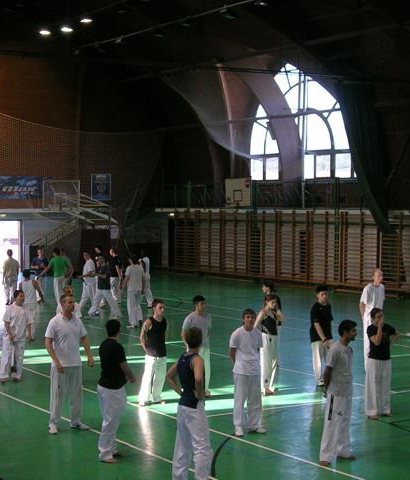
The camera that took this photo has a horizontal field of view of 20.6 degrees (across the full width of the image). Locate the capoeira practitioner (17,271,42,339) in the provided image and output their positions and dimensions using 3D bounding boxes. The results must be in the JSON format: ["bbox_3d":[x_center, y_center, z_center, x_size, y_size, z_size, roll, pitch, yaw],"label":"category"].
[{"bbox_3d":[-4.051,1.491,26.142,0.560,1.660,0.360,0,2,18],"label":"capoeira practitioner"}]

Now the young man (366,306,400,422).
[{"bbox_3d":[2.609,1.807,16.625,0.550,1.599,0.400,-1,2,-6],"label":"young man"}]

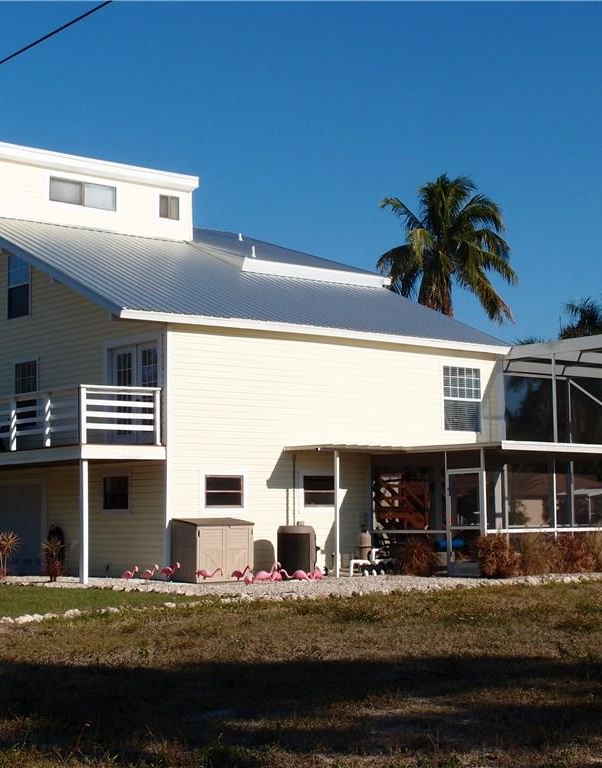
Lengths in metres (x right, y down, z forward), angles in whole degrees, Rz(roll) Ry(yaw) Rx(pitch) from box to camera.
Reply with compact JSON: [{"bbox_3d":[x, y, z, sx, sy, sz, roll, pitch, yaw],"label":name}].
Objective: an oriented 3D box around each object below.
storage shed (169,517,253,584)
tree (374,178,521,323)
[{"bbox_3d":[-1.655,3.115,25.602,1.307,1.171,0.809,4,-7,-39],"label":"storage shed"},{"bbox_3d":[5.412,-0.894,49.626,5.144,13.621,5.144,-1,-5,6],"label":"tree"}]

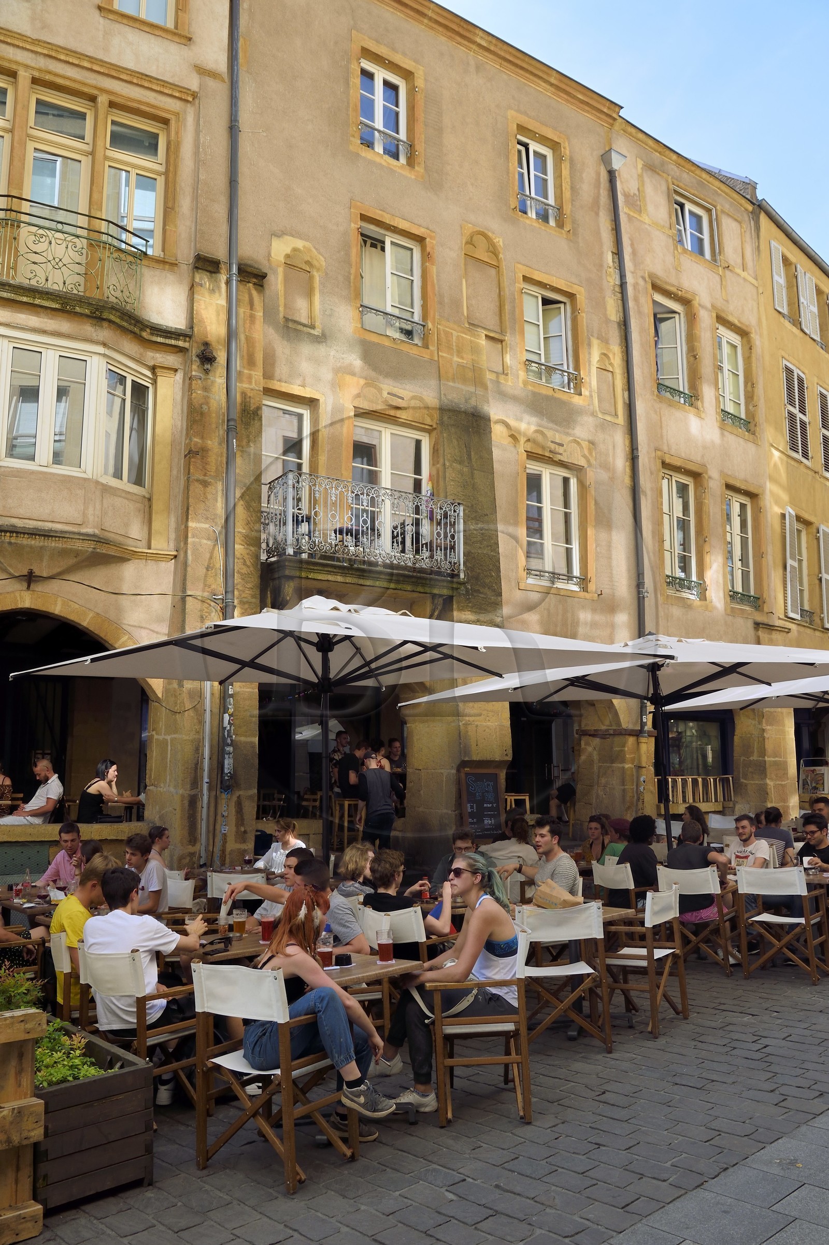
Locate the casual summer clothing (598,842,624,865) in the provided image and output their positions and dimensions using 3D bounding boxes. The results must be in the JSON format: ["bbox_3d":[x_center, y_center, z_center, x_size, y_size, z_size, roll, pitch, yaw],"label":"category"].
[{"bbox_3d":[1.910,2.297,9.200,0.420,0.480,0.300,8,-13,-44],"label":"casual summer clothing"}]

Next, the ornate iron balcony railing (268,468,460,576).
[{"bbox_3d":[-0.648,-1.195,12.999,2.723,1.080,0.720,6,-11,-35],"label":"ornate iron balcony railing"}]

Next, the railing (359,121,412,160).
[{"bbox_3d":[-0.390,-6.538,13.146,0.880,0.250,0.080,6,-12,-34],"label":"railing"}]

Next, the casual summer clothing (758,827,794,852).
[{"bbox_3d":[3.578,2.297,9.552,0.470,0.580,0.280,-8,-12,32],"label":"casual summer clothing"}]

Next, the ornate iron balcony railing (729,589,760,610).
[{"bbox_3d":[6.173,-0.426,18.058,0.970,0.270,0.110,7,-13,-38],"label":"ornate iron balcony railing"}]

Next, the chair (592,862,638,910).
[{"bbox_3d":[1.961,2.541,8.542,0.513,0.865,0.575,2,-11,-26],"label":"chair"}]

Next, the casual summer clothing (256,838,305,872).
[{"bbox_3d":[-1.290,2.347,9.400,0.480,0.500,0.340,-7,-11,34],"label":"casual summer clothing"}]

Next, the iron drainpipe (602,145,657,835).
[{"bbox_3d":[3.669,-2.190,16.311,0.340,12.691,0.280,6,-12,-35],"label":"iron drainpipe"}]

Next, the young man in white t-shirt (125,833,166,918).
[{"bbox_3d":[-2.030,2.250,7.400,0.720,1.280,0.500,6,-12,-35],"label":"young man in white t-shirt"}]

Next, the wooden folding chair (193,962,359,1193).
[{"bbox_3d":[-0.629,1.964,4.359,0.580,0.890,0.520,-8,-12,35],"label":"wooden folding chair"}]

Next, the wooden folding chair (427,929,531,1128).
[{"bbox_3d":[0.291,1.996,4.914,0.513,0.865,0.575,-1,-10,-6],"label":"wooden folding chair"}]

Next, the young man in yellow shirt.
[{"bbox_3d":[-1.644,1.959,5.598,0.800,1.270,0.500,3,-11,-24],"label":"young man in yellow shirt"}]

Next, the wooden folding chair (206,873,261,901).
[{"bbox_3d":[-1.570,2.640,8.600,0.560,0.870,0.480,-1,-9,3],"label":"wooden folding chair"}]

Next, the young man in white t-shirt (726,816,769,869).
[{"bbox_3d":[2.906,2.296,8.397,0.550,1.227,0.800,-10,-12,37],"label":"young man in white t-shirt"}]

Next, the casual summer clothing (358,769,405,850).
[{"bbox_3d":[-0.486,2.806,14.000,0.620,1.380,0.380,0,-9,-5],"label":"casual summer clothing"}]

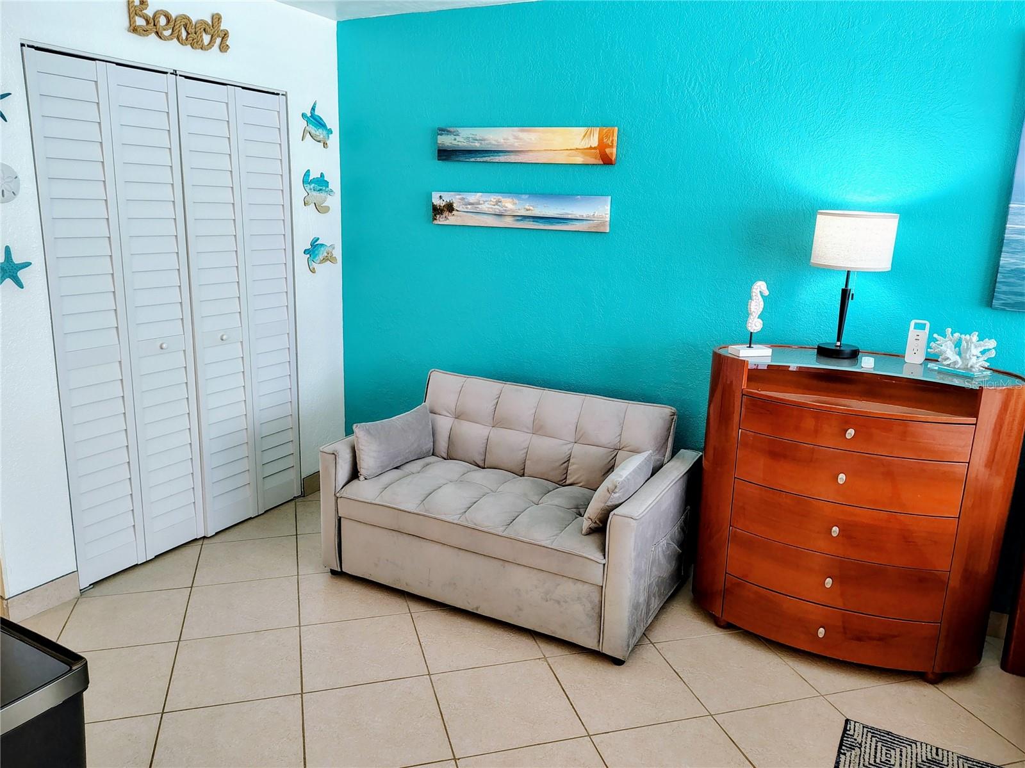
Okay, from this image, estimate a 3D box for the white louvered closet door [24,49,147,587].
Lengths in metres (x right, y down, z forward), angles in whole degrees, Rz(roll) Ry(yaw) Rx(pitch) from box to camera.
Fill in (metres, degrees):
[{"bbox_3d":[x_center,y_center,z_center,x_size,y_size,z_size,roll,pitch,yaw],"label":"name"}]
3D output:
[{"bbox_3d":[-1.650,-0.188,2.779,0.033,2.030,0.301,8,14,26],"label":"white louvered closet door"}]

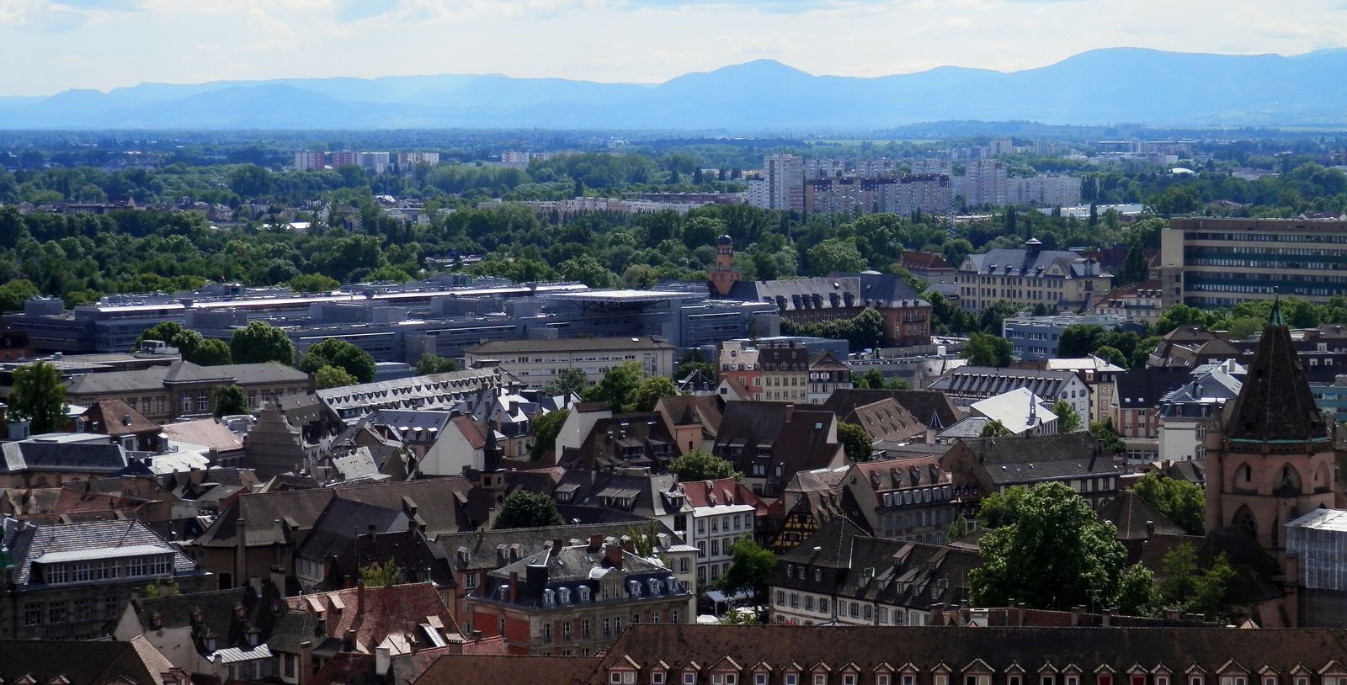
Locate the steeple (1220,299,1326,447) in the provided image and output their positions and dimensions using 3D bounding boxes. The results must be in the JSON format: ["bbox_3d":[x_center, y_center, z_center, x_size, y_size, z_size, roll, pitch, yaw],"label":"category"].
[{"bbox_3d":[71.600,3.040,406.800,12.200,16.480,12.200,0,4,-1],"label":"steeple"}]

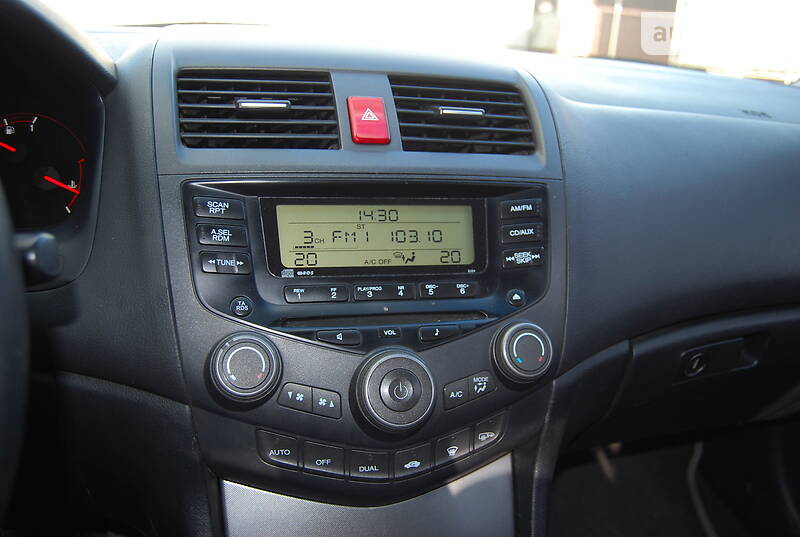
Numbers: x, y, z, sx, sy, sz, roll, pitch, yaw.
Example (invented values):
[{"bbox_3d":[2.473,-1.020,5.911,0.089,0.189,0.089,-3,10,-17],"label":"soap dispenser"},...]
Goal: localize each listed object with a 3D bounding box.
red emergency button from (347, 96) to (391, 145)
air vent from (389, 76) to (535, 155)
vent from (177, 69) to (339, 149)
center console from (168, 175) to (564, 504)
[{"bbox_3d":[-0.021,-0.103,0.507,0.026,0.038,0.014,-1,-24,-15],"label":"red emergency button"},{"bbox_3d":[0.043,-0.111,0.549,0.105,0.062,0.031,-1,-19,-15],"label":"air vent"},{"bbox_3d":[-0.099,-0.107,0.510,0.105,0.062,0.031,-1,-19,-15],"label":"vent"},{"bbox_3d":[-0.011,0.049,0.481,0.273,0.224,0.087,-1,-5,-15],"label":"center console"}]

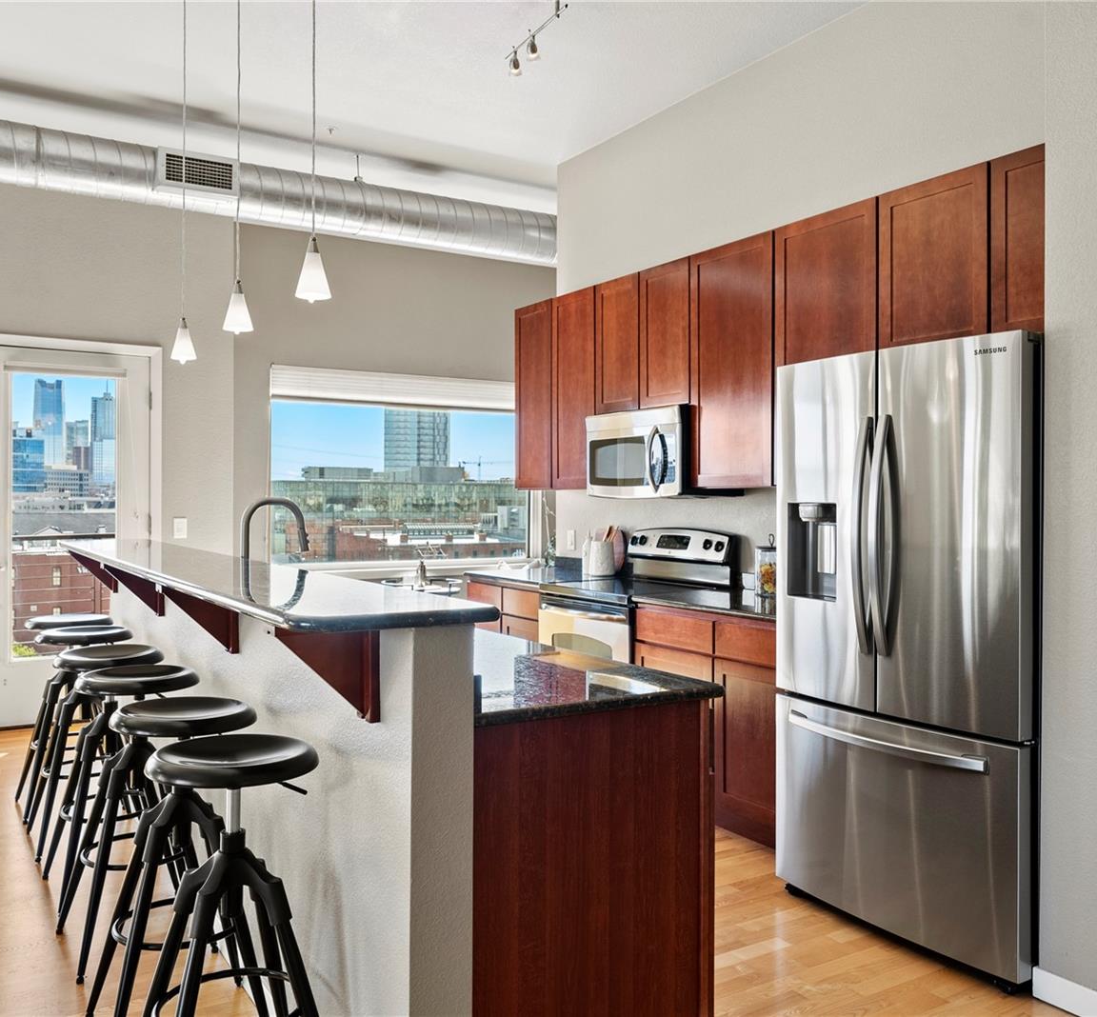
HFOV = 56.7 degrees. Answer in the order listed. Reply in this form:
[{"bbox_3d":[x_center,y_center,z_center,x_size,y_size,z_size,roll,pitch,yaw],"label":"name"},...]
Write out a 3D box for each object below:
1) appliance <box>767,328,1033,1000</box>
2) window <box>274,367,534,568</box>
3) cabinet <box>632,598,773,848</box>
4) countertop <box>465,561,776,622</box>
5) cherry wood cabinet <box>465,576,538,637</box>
[{"bbox_3d":[1.312,0.417,3.284,0.775,1.785,0.908,0,1,-32],"label":"appliance"},{"bbox_3d":[-1.120,-0.322,8.225,2.320,1.495,0.130,0,1,-32],"label":"window"},{"bbox_3d":[0.915,0.861,4.190,0.610,0.878,0.995,0,1,-32],"label":"cabinet"},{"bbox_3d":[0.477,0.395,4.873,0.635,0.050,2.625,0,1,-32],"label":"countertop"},{"bbox_3d":[0.022,0.845,5.631,0.610,0.878,0.845,0,1,-32],"label":"cherry wood cabinet"}]

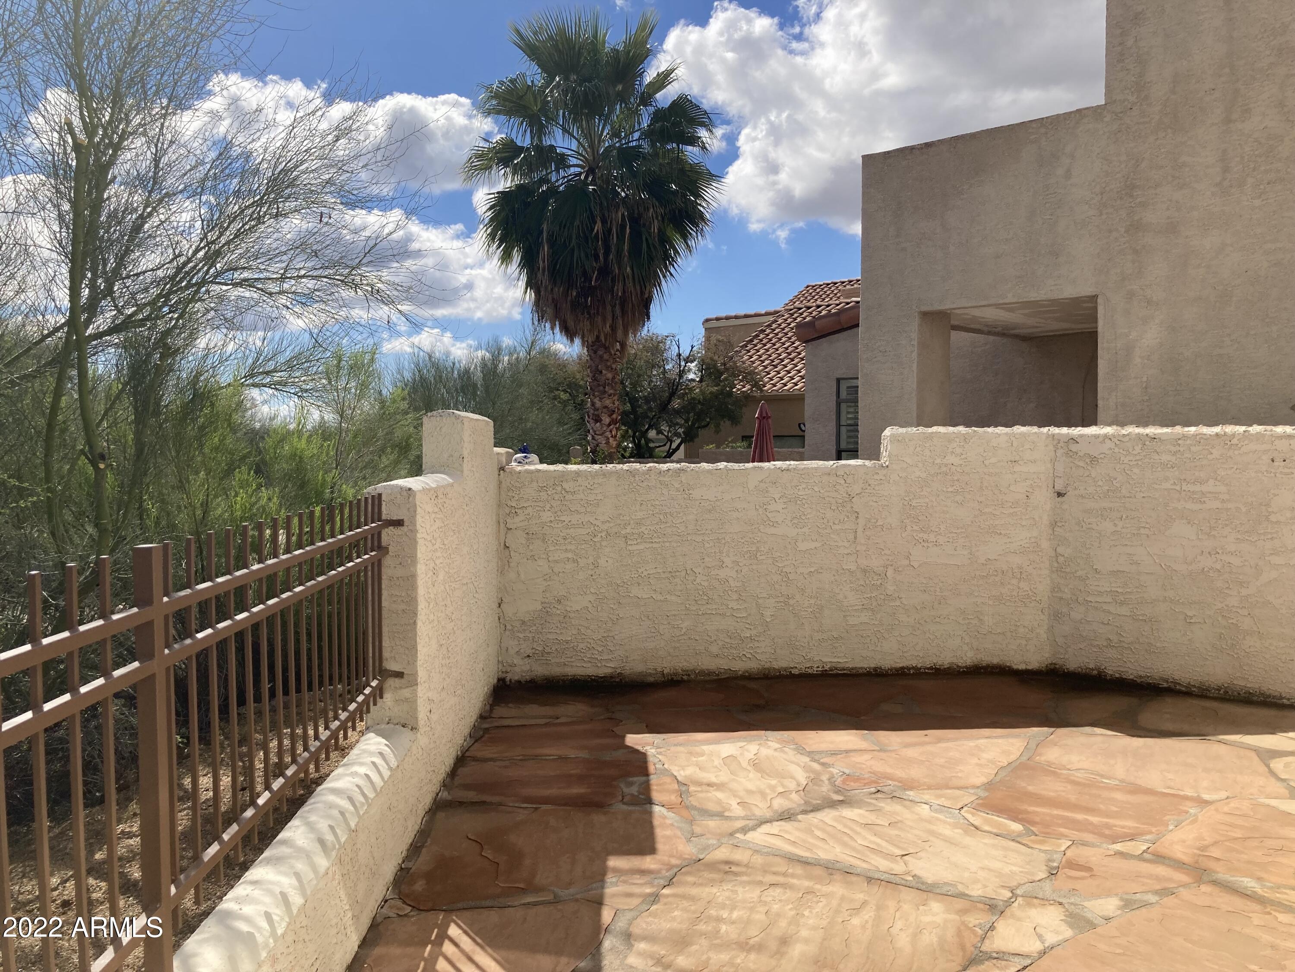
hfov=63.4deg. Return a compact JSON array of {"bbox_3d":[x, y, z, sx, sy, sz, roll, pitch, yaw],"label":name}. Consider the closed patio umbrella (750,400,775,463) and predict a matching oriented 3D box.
[{"bbox_3d":[1.920,-0.220,17.400,0.460,2.420,0.460,0,2,0],"label":"closed patio umbrella"}]

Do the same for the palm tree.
[{"bbox_3d":[-0.790,-2.920,15.400,3.750,8.000,3.750,0,2,0],"label":"palm tree"}]

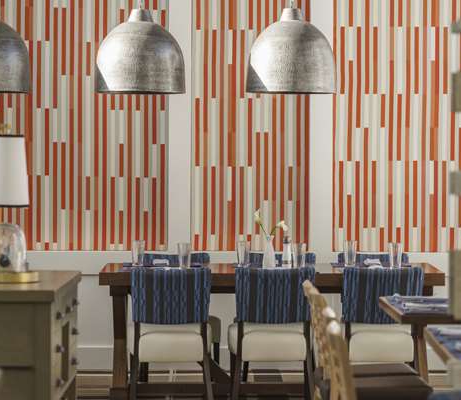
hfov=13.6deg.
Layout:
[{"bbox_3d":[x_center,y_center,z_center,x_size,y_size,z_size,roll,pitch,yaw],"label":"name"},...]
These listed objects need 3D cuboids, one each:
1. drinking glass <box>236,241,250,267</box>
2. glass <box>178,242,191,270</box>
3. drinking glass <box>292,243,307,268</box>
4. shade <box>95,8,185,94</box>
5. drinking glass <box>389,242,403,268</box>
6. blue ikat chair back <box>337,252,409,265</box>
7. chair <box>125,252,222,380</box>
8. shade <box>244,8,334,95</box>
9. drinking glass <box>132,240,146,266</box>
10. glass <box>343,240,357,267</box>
[{"bbox_3d":[0.077,0.339,12.150,0.083,0.157,0.083,0,1,0],"label":"drinking glass"},{"bbox_3d":[-0.279,0.345,11.800,0.083,0.157,0.083,0,1,0],"label":"glass"},{"bbox_3d":[0.423,0.345,11.800,0.083,0.157,0.083,0,1,0],"label":"drinking glass"},{"bbox_3d":[-0.534,-0.884,11.500,0.535,0.510,0.535,0,1,0],"label":"shade"},{"bbox_3d":[1.013,0.345,11.800,0.083,0.157,0.083,0,1,0],"label":"drinking glass"},{"bbox_3d":[0.944,0.512,12.750,0.470,0.330,0.110,0,1,0],"label":"blue ikat chair back"},{"bbox_3d":[-0.343,0.748,12.500,0.530,0.820,0.590,0,1,-3],"label":"chair"},{"bbox_3d":[0.363,-0.884,11.500,0.535,0.510,0.535,0,1,0],"label":"shade"},{"bbox_3d":[-0.579,0.338,12.150,0.083,0.157,0.083,0,1,0],"label":"drinking glass"},{"bbox_3d":[0.755,0.338,12.150,0.083,0.157,0.083,0,1,0],"label":"glass"}]

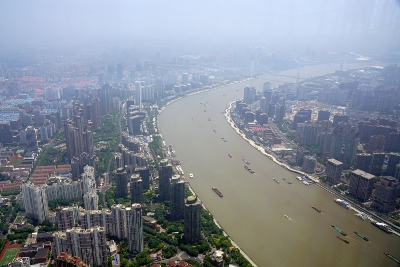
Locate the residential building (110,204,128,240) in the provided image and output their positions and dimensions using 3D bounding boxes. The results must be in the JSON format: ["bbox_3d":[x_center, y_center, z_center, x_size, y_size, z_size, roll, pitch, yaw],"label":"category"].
[{"bbox_3d":[-193.610,213.290,799.300,33.000,86.000,22.000,2,19,0],"label":"residential building"}]

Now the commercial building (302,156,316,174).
[{"bbox_3d":[401.700,117.500,1223.730,25.000,66.000,29.000,-9,22,-25],"label":"commercial building"}]

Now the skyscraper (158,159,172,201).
[{"bbox_3d":[-101.400,137.060,979.720,34.000,121.000,30.000,-1,19,-9],"label":"skyscraper"}]

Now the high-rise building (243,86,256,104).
[{"bbox_3d":[327.660,-248.500,2201.060,70.000,105.000,38.000,6,20,14],"label":"high-rise building"}]

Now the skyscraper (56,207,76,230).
[{"bbox_3d":[-331.810,222.850,835.350,37.700,73.020,24.510,-2,18,-8],"label":"skyscraper"}]

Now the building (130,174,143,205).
[{"bbox_3d":[-184.180,173.650,988.820,30.000,103.000,29.000,-4,20,-13],"label":"building"}]

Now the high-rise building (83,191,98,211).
[{"bbox_3d":[-296.020,190.870,907.050,33.000,54.000,24.000,-1,19,-8],"label":"high-rise building"}]

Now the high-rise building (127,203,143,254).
[{"bbox_3d":[-144.630,215.510,748.410,32.000,117.000,22.000,2,19,0],"label":"high-rise building"}]

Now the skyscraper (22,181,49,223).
[{"bbox_3d":[-425.580,179.820,863.740,54.000,95.000,23.000,10,20,23],"label":"skyscraper"}]

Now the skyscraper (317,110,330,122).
[{"bbox_3d":[684.210,-90.920,1850.030,48.360,61.980,38.690,1,18,3],"label":"skyscraper"}]

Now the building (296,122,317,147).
[{"bbox_3d":[474.070,5.060,1492.580,78.000,101.000,20.000,-3,20,-9],"label":"building"}]

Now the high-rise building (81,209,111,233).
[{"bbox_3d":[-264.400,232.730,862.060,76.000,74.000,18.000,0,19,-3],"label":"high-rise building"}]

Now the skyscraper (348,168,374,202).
[{"bbox_3d":[516.520,167.050,1066.000,34.000,80.000,59.500,-11,23,-31],"label":"skyscraper"}]

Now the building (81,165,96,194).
[{"bbox_3d":[-312.700,145.660,941.190,29.000,117.000,24.000,2,19,0],"label":"building"}]

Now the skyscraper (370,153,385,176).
[{"bbox_3d":[627.350,110.070,1172.720,33.890,85.470,16.950,1,17,2],"label":"skyscraper"}]

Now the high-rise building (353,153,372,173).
[{"bbox_3d":[588.390,108.670,1199.380,46.000,75.000,22.000,1,19,-2],"label":"high-rise building"}]

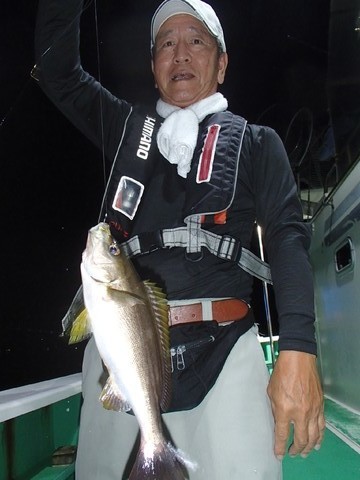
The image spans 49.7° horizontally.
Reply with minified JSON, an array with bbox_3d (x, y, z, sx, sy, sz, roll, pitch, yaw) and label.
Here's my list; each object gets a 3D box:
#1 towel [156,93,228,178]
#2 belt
[{"bbox_3d":[0.028,-0.235,0.875,0.170,0.235,0.180,-4,-14,10],"label":"towel"},{"bbox_3d":[-0.018,0.157,0.835,0.345,0.050,0.245,-3,-14,8],"label":"belt"}]

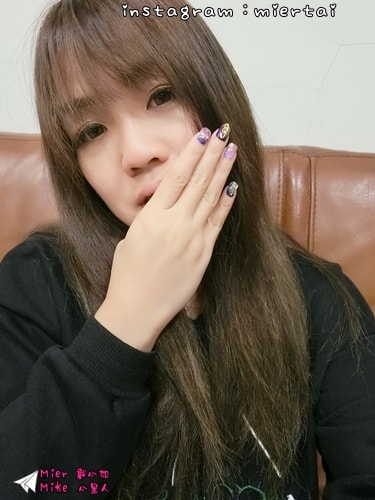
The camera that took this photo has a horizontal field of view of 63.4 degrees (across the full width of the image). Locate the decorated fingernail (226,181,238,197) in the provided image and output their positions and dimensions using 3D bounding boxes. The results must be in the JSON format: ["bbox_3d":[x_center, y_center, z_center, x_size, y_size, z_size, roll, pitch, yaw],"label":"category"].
[{"bbox_3d":[0.042,-0.057,0.282,0.009,0.014,0.004,23,-11,-15],"label":"decorated fingernail"}]

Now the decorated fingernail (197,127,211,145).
[{"bbox_3d":[0.016,-0.104,0.277,0.010,0.015,0.004,23,-11,-8],"label":"decorated fingernail"}]

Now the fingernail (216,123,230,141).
[{"bbox_3d":[0.034,-0.109,0.281,0.010,0.015,0.004,24,-11,-14],"label":"fingernail"}]

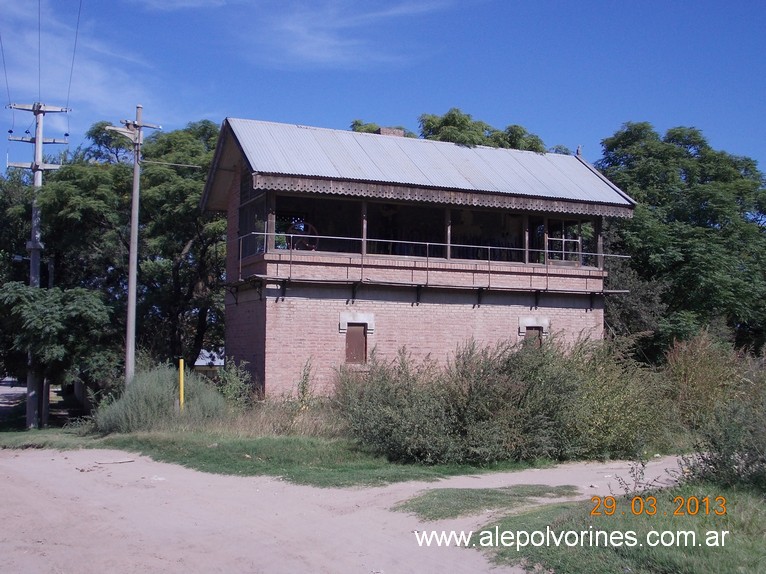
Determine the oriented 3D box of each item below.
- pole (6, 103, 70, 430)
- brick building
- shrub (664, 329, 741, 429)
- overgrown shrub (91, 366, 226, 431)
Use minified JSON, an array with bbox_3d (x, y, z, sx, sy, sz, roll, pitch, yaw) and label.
[{"bbox_3d":[-8.126,-0.566,22.293,1.472,7.653,0.350,1,-5,-13],"label":"pole"},{"bbox_3d":[0.851,-0.371,24.691,10.190,7.130,4.923,2,-5,-24],"label":"brick building"},{"bbox_3d":[6.305,1.847,18.772,1.500,2.052,1.400,-1,-5,18],"label":"shrub"},{"bbox_3d":[-4.403,2.161,18.743,2.600,1.264,2.100,1,-5,-13],"label":"overgrown shrub"}]

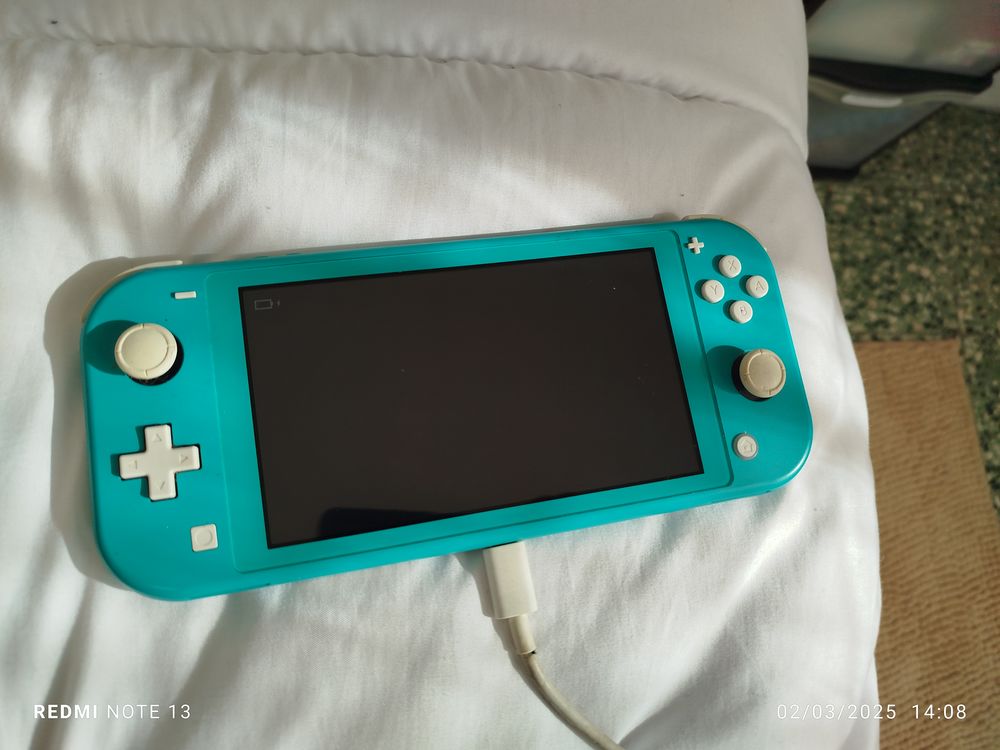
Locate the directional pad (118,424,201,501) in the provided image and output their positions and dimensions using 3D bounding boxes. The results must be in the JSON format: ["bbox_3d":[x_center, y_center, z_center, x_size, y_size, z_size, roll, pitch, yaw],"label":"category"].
[{"bbox_3d":[-0.087,0.022,0.178,0.019,0.003,0.019,-8,80,-13],"label":"directional pad"}]

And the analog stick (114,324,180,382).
[{"bbox_3d":[-0.091,-0.006,0.180,0.015,0.007,0.015,-8,80,-13],"label":"analog stick"}]

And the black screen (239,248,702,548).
[{"bbox_3d":[-0.006,0.003,0.200,0.125,0.002,0.071,-8,80,-13],"label":"black screen"}]

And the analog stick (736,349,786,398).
[{"bbox_3d":[0.079,0.000,0.213,0.015,0.007,0.015,2,78,-11],"label":"analog stick"}]

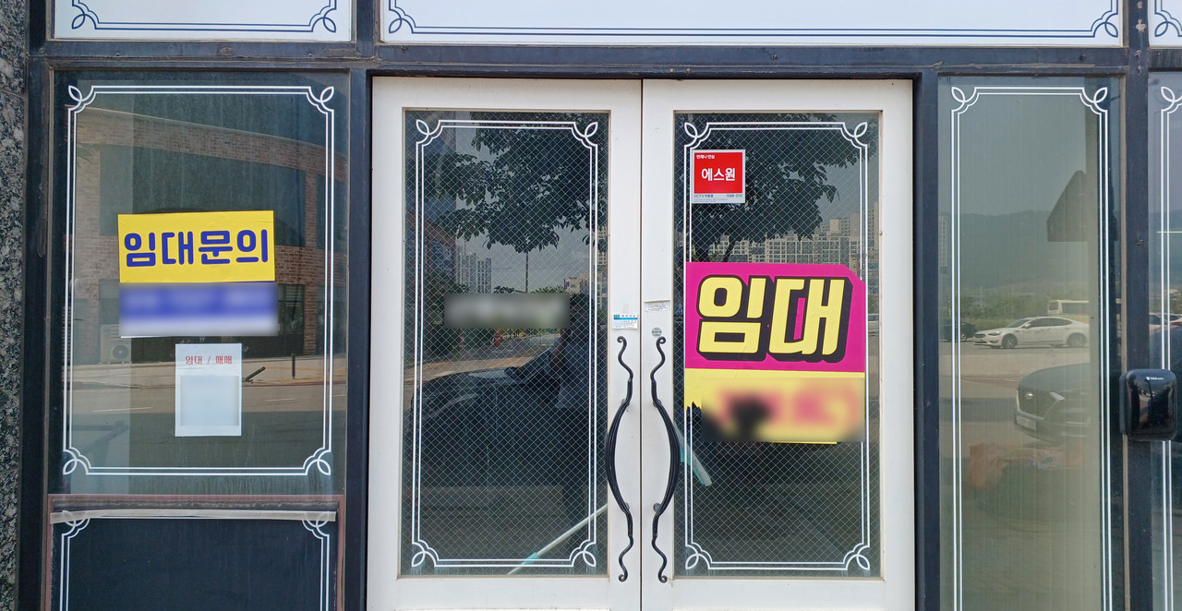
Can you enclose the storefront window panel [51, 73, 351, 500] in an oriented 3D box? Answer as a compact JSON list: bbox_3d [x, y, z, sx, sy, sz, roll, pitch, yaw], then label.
[{"bbox_3d":[-1.261,-0.068,2.537,0.951,1.365,0.030,0,-1,0],"label":"storefront window panel"}]

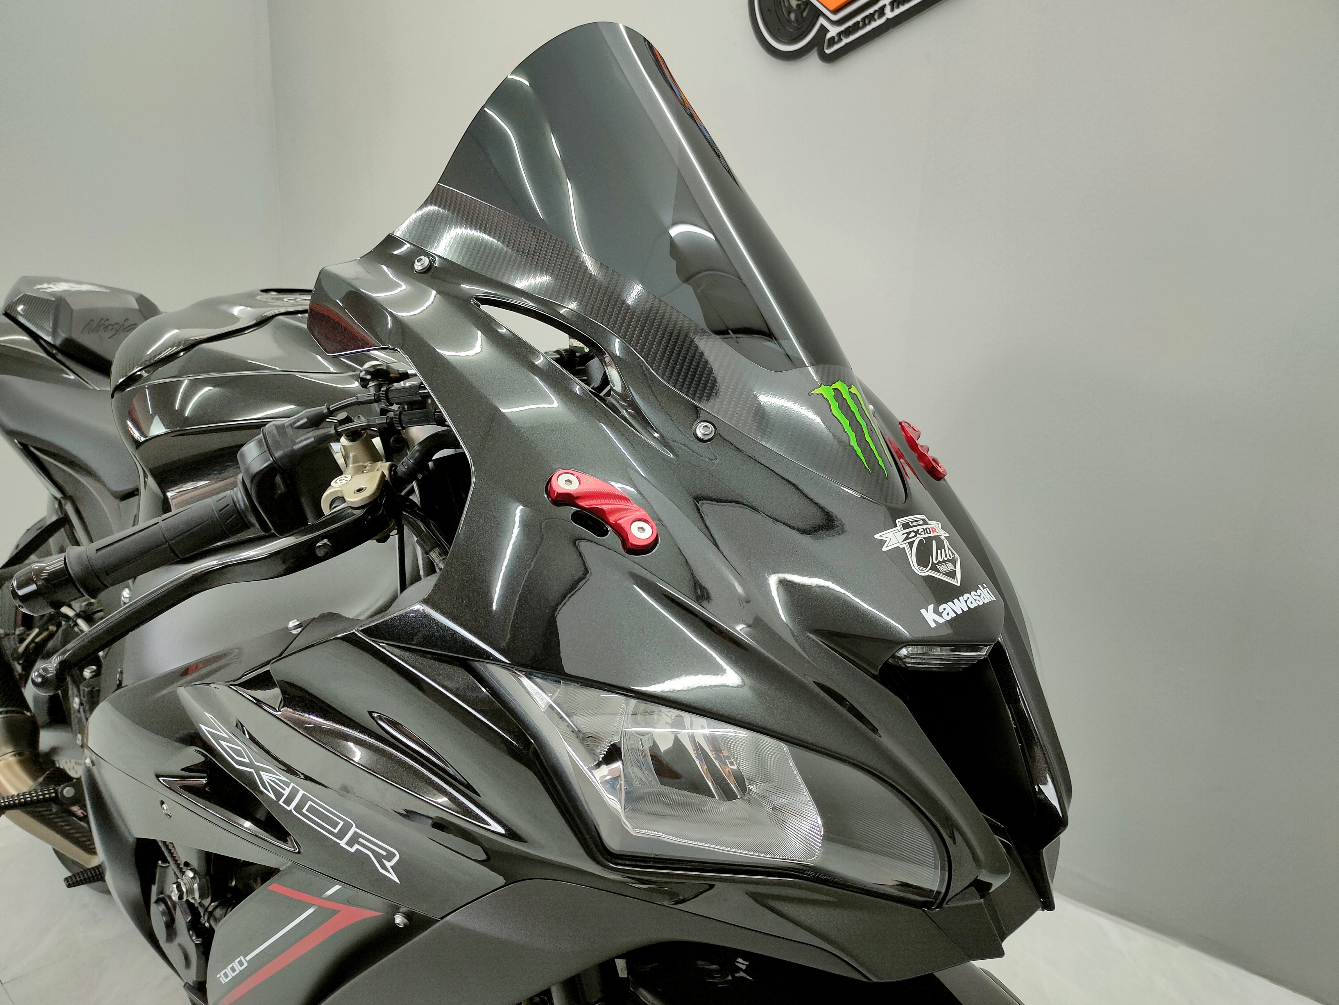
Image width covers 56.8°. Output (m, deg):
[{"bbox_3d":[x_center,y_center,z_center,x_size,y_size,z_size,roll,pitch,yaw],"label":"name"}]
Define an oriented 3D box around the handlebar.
[{"bbox_3d":[-0.382,0.035,0.885,0.170,0.041,0.041,-23,16,-12],"label":"handlebar"}]

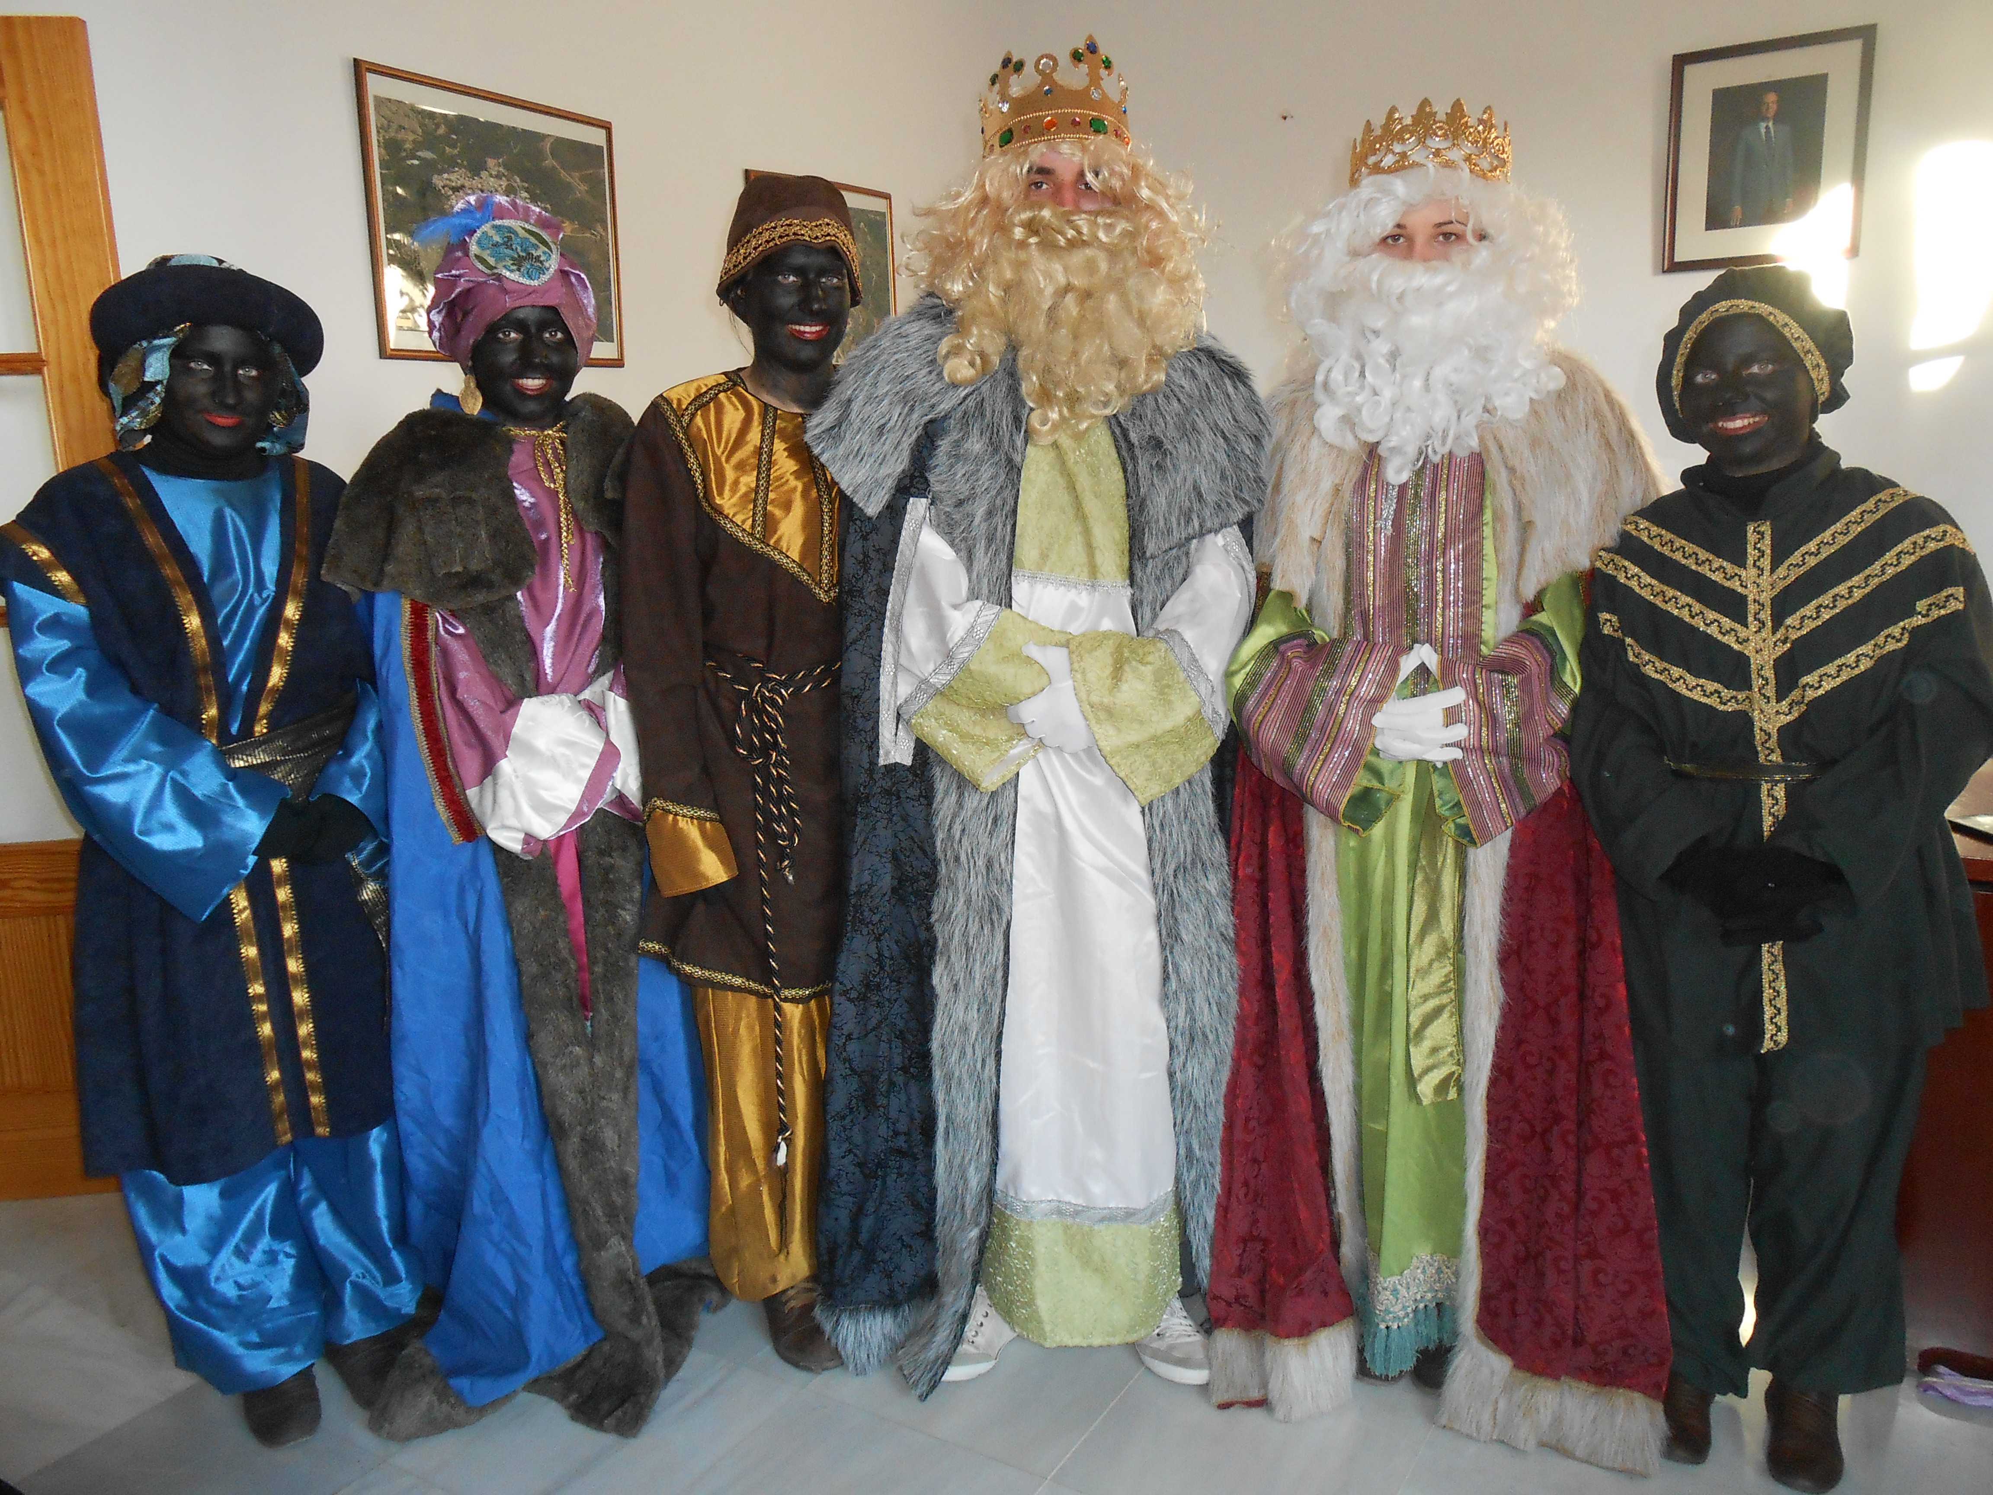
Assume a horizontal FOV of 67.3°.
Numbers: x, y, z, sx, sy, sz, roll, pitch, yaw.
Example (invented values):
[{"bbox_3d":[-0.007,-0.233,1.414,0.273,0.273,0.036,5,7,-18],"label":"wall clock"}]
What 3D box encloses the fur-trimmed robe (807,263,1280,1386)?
[{"bbox_3d":[0.062,0.141,2.218,0.610,1.600,0.440,-2,12,-7],"label":"fur-trimmed robe"}]

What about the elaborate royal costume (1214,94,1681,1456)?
[{"bbox_3d":[0.641,0.052,2.109,0.610,1.800,0.480,3,13,20],"label":"elaborate royal costume"}]

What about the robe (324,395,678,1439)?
[{"bbox_3d":[-0.706,0.229,2.203,0.540,1.460,0.460,-7,13,-26],"label":"robe"}]

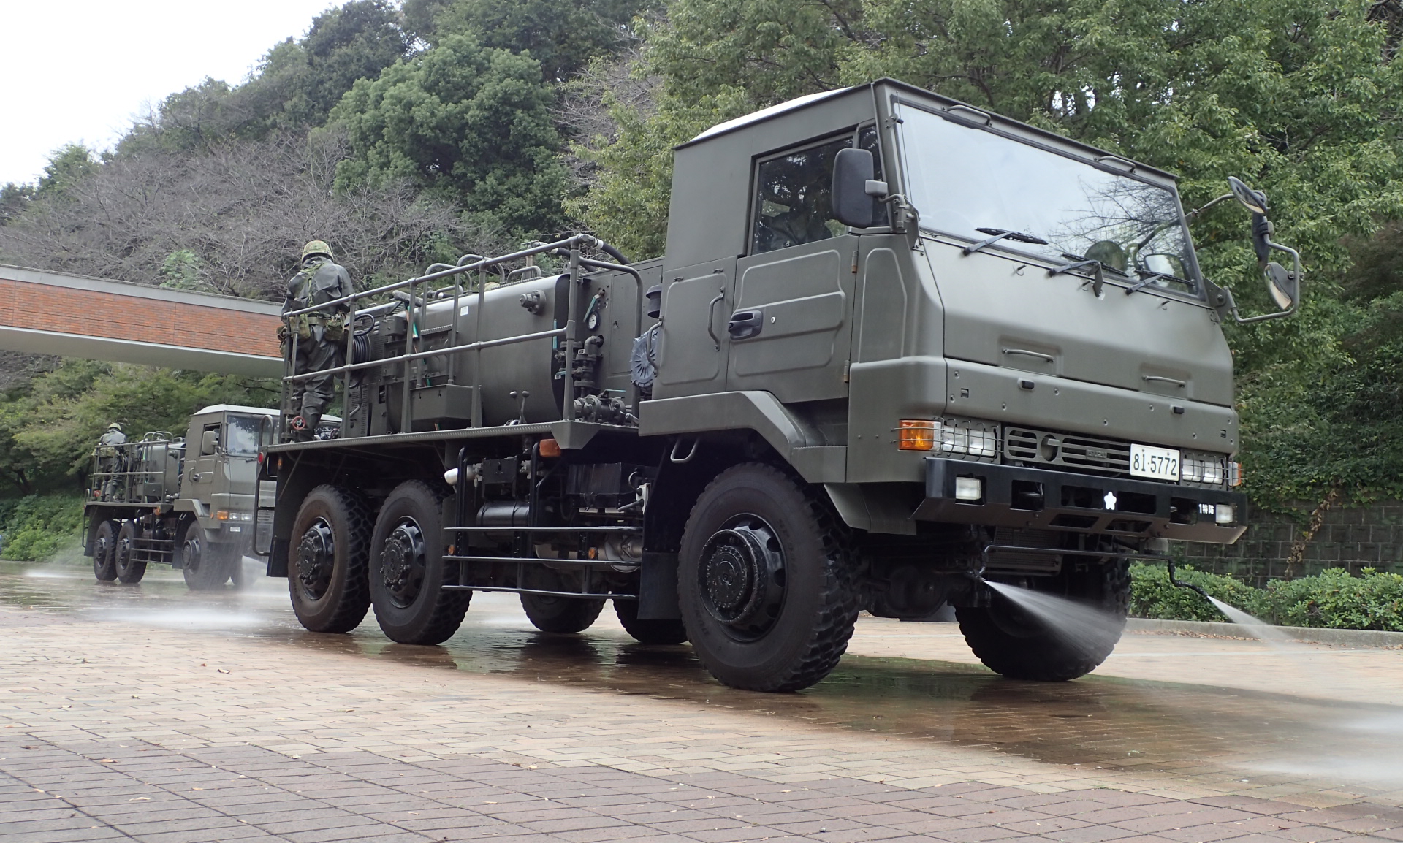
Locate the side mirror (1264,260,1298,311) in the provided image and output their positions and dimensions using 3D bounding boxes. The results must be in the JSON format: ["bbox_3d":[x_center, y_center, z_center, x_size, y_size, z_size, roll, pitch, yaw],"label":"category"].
[{"bbox_3d":[3.098,-0.725,7.600,0.075,0.240,0.180,-22,-4,2],"label":"side mirror"}]

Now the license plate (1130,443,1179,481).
[{"bbox_3d":[2.224,0.202,6.949,0.405,0.153,0.015,7,-7,-39],"label":"license plate"}]

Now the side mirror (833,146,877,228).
[{"bbox_3d":[0.639,-0.977,5.952,0.168,0.318,0.080,4,-6,-22],"label":"side mirror"}]

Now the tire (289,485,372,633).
[{"bbox_3d":[-2.658,0.999,10.310,0.290,1.074,1.074,7,-7,-39],"label":"tire"}]

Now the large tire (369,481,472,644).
[{"bbox_3d":[-1.828,0.928,9.317,0.290,1.074,1.074,7,-7,-39],"label":"large tire"}]

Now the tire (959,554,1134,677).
[{"bbox_3d":[1.933,0.931,8.084,0.290,1.074,1.074,7,-7,-39],"label":"tire"}]

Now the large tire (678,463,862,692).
[{"bbox_3d":[0.308,0.744,6.740,0.290,1.074,1.074,7,-7,-39],"label":"large tire"}]

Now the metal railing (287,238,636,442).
[{"bbox_3d":[-1.780,-0.413,9.568,0.540,1.040,3.920,7,-7,-39],"label":"metal railing"}]

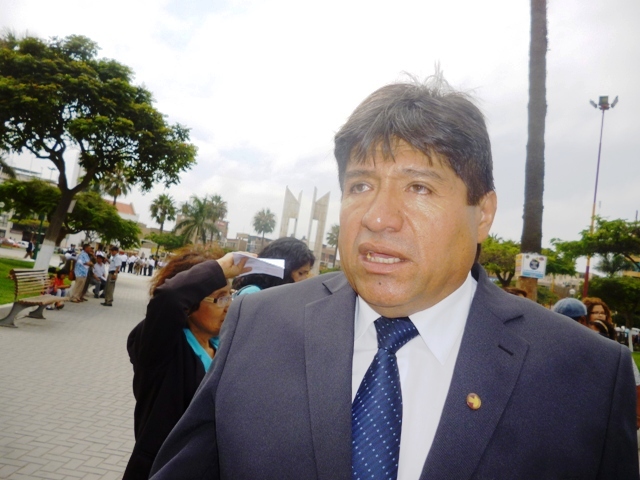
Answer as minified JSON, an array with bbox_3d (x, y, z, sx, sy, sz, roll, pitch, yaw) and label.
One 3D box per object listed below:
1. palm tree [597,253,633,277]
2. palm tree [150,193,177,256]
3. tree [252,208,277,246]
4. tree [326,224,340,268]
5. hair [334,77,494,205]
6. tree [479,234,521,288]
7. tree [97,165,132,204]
[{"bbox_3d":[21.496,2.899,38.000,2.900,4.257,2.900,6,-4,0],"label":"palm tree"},{"bbox_3d":[-15.985,-0.954,52.000,2.600,7.634,2.600,6,-4,0],"label":"palm tree"},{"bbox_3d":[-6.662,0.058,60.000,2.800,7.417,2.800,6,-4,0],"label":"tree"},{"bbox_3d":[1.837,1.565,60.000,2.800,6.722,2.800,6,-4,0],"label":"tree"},{"bbox_3d":[0.111,-0.114,0.610,0.185,0.175,0.205,4,-5,31],"label":"hair"},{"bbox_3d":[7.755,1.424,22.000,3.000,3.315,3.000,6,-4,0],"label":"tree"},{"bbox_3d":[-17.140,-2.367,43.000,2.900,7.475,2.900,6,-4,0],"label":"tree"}]

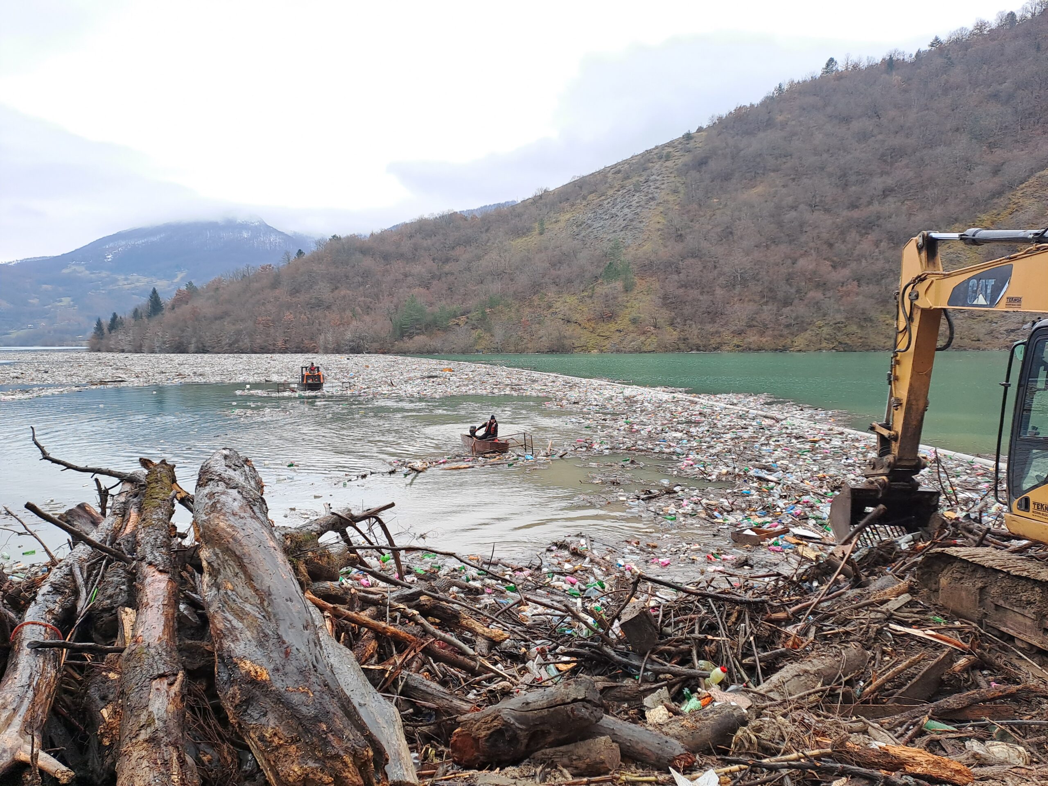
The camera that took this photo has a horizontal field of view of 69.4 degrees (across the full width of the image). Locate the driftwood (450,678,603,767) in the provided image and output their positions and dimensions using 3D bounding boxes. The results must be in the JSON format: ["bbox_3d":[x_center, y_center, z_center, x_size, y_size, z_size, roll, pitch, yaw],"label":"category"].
[{"bbox_3d":[0.039,1.915,4.410,0.870,0.270,0.270,-5,6,-28],"label":"driftwood"}]

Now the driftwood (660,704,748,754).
[{"bbox_3d":[1.113,2.045,4.625,0.586,0.220,0.220,1,3,-30],"label":"driftwood"}]

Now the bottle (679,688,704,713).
[{"bbox_3d":[1.090,2.016,4.950,0.090,0.190,0.090,-22,12,0],"label":"bottle"}]

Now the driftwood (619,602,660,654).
[{"bbox_3d":[1.003,2.053,6.600,0.260,0.290,0.260,-28,13,-8],"label":"driftwood"}]

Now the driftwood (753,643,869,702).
[{"bbox_3d":[2.103,2.035,5.475,1.012,0.230,0.230,-1,3,-34],"label":"driftwood"}]

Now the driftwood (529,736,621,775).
[{"bbox_3d":[0.277,1.977,4.125,0.472,0.165,0.165,-14,-1,19],"label":"driftwood"}]

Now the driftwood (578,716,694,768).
[{"bbox_3d":[0.630,2.023,4.410,0.687,0.165,0.165,2,4,37],"label":"driftwood"}]

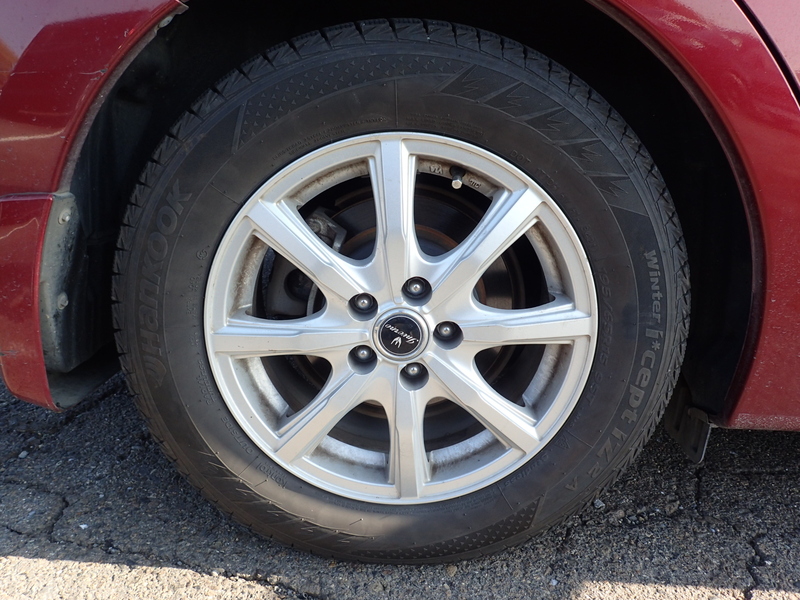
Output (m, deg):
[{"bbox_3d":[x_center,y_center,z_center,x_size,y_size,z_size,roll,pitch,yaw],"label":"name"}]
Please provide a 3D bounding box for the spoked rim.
[{"bbox_3d":[0.001,0.015,0.688,0.415,0.415,0.168,0,16,0],"label":"spoked rim"}]

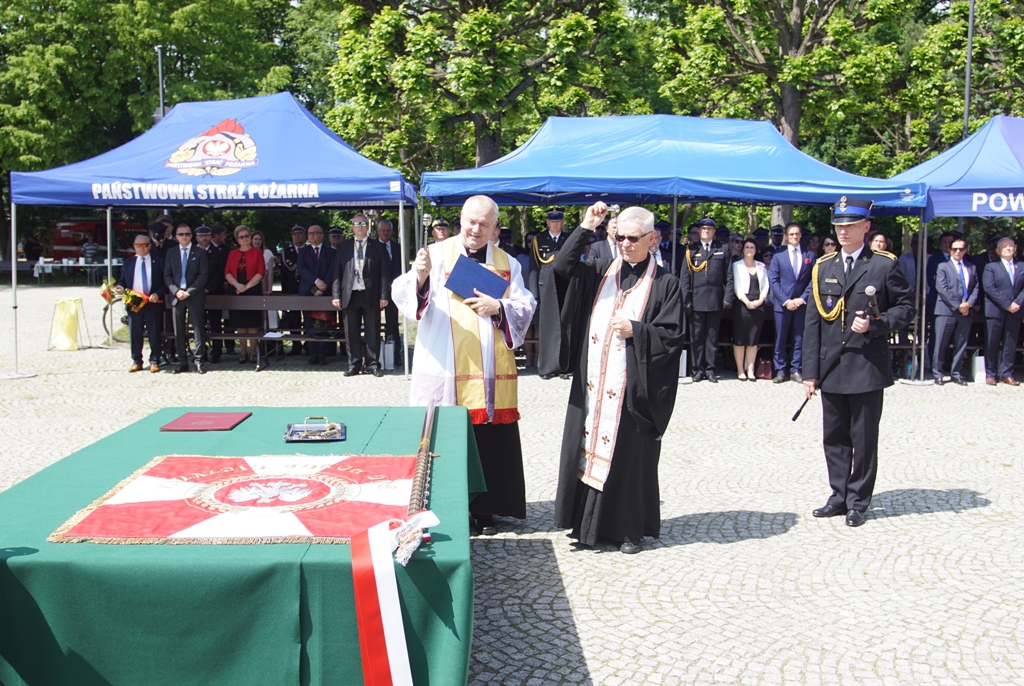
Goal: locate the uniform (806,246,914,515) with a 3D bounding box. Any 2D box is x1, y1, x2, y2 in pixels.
[{"bbox_3d":[2.005,0.219,5.439,0.570,1.523,0.370,6,8,42],"label":"uniform"}]

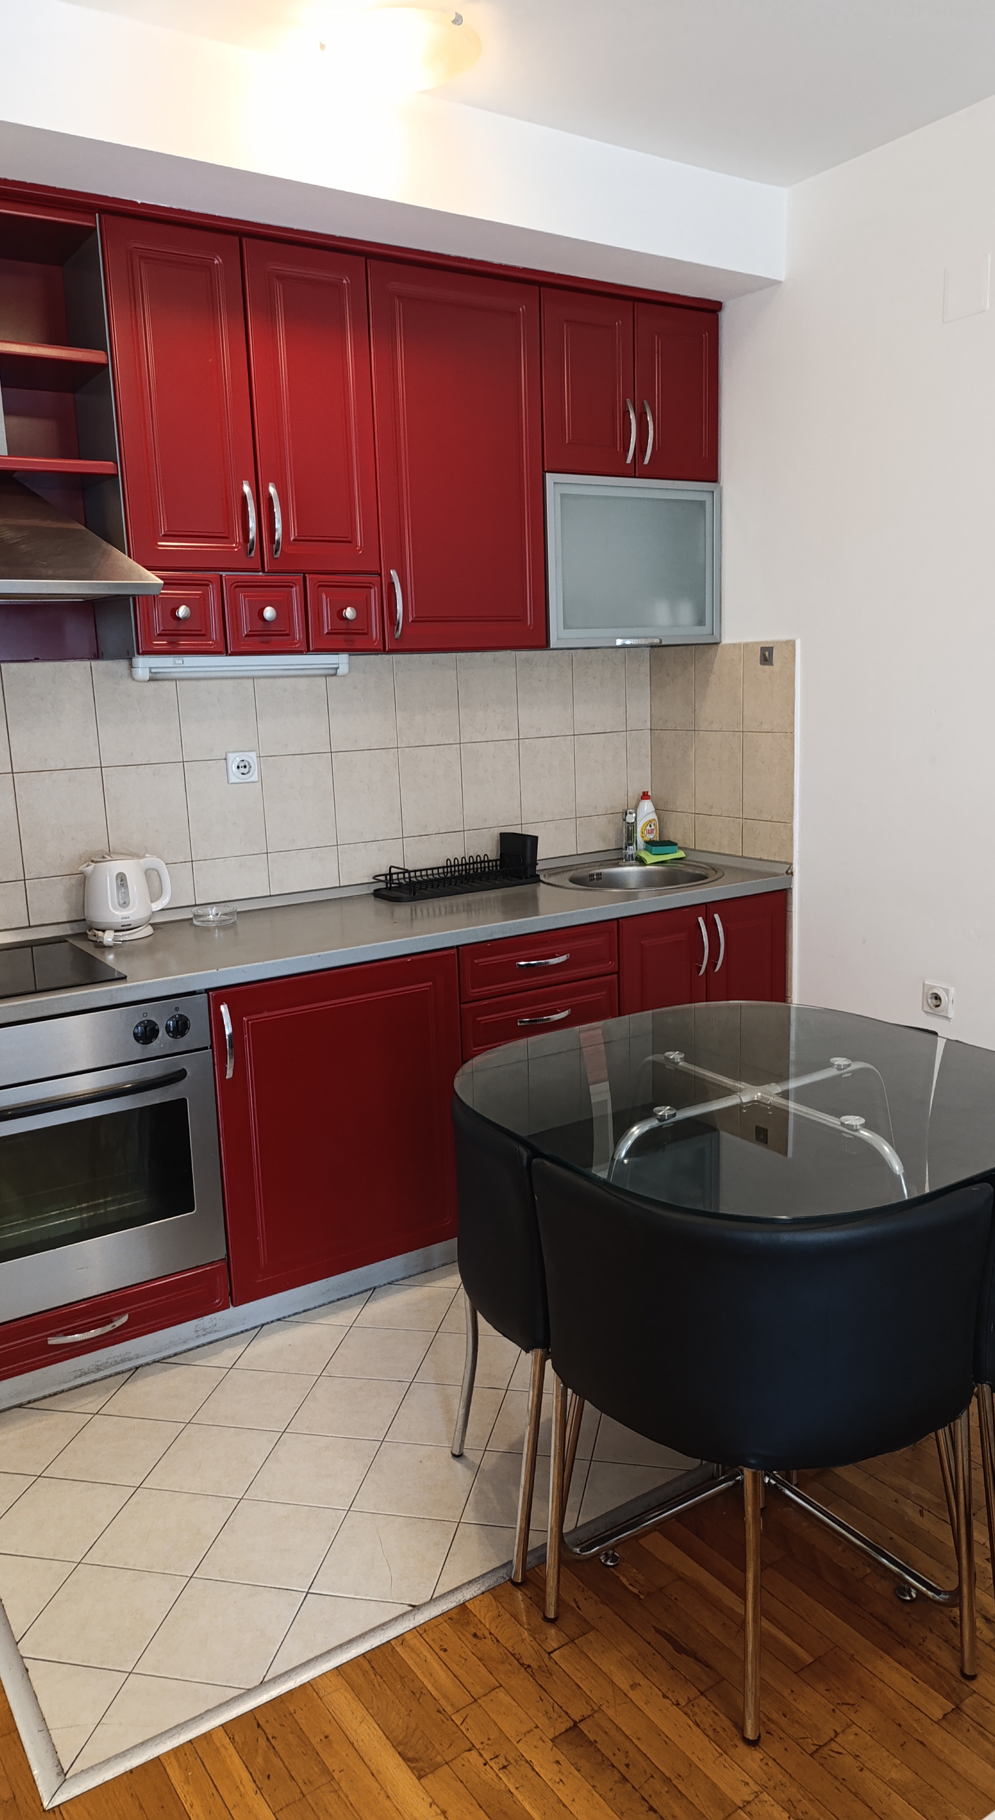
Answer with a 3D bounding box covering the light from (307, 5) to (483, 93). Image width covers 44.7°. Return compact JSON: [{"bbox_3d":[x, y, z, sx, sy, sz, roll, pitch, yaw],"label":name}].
[{"bbox_3d":[-0.185,-1.569,2.206,0.305,0.100,0.305,-9,13,-32],"label":"light"}]

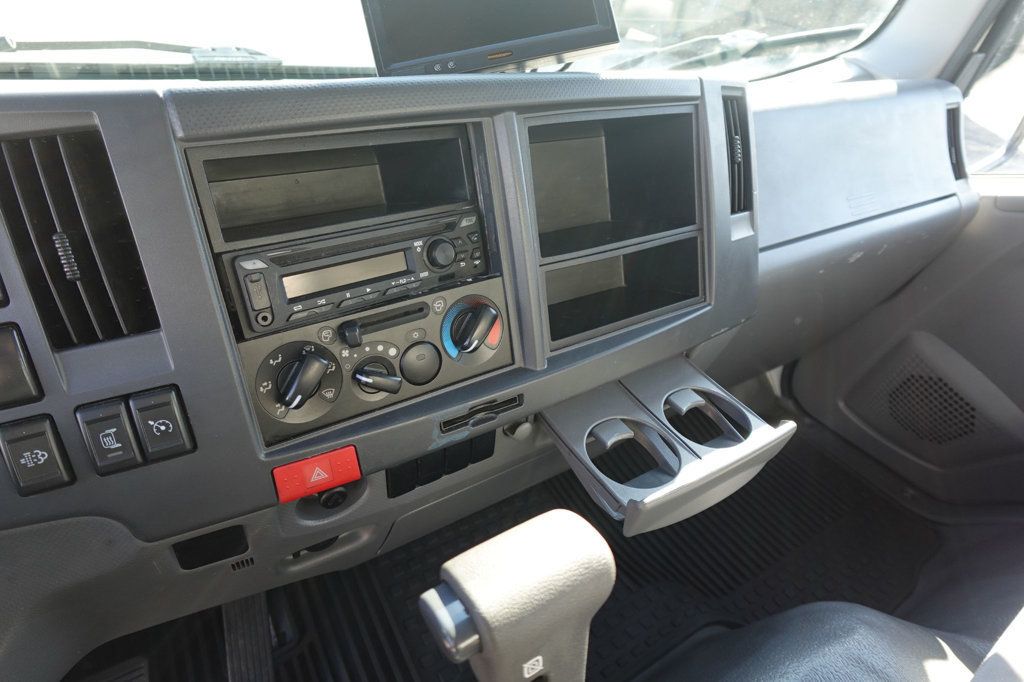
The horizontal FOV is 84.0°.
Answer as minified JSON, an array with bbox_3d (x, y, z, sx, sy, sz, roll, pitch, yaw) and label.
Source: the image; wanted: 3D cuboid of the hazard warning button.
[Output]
[{"bbox_3d":[-0.134,0.088,0.390,0.054,0.025,0.014,-18,20,-29],"label":"hazard warning button"}]

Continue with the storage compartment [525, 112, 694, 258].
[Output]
[{"bbox_3d":[0.065,-0.150,0.545,0.187,0.101,0.118,-18,20,-29],"label":"storage compartment"}]

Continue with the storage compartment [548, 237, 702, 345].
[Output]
[{"bbox_3d":[0.080,-0.061,0.569,0.189,0.060,0.108,-18,20,-29],"label":"storage compartment"}]

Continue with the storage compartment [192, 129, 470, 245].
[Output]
[{"bbox_3d":[-0.146,-0.116,0.436,0.171,0.048,0.155,-18,20,-29],"label":"storage compartment"}]

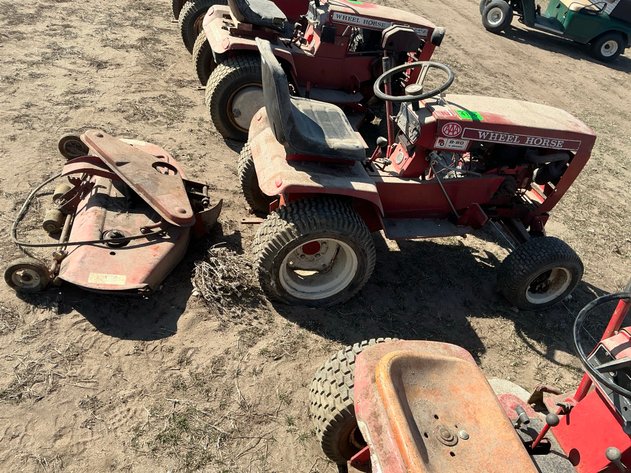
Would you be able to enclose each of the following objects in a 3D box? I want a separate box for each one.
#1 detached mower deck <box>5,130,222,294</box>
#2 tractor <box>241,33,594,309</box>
[{"bbox_3d":[-0.945,-0.196,2.546,0.890,0.320,1.240,1,37,-15],"label":"detached mower deck"},{"bbox_3d":[0.482,-0.325,2.510,1.645,1.040,0.955,1,37,-15],"label":"tractor"}]

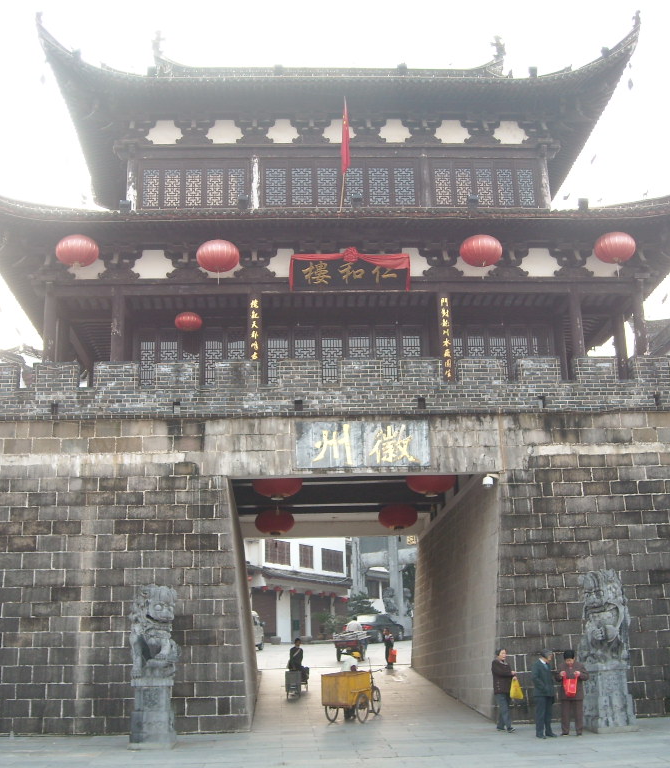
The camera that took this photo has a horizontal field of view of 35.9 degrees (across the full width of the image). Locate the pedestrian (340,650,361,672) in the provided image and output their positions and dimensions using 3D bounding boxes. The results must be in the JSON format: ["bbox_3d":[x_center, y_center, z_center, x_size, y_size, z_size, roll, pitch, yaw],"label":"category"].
[{"bbox_3d":[0.382,7.481,25.749,0.620,1.652,0.520,-4,-16,11],"label":"pedestrian"}]

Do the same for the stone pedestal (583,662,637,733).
[{"bbox_3d":[5.494,6.365,21.028,0.920,1.319,0.920,3,-16,-14],"label":"stone pedestal"}]

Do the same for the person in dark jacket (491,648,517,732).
[{"bbox_3d":[3.328,6.051,20.513,0.420,1.580,0.460,-8,-17,21],"label":"person in dark jacket"}]

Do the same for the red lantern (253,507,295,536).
[{"bbox_3d":[-2.007,4.647,34.749,1.330,0.880,1.330,0,-15,-4],"label":"red lantern"}]

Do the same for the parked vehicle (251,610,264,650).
[{"bbox_3d":[-4.402,12.260,51.369,1.620,1.880,3.800,-1,-13,-3],"label":"parked vehicle"}]

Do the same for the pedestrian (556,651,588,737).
[{"bbox_3d":[4.596,5.989,20.093,0.600,1.599,0.420,-1,-15,0],"label":"pedestrian"}]

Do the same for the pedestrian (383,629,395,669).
[{"bbox_3d":[1.944,9.495,37.168,0.330,1.400,0.400,5,-17,-22],"label":"pedestrian"}]

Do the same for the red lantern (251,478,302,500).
[{"bbox_3d":[-1.500,2.577,27.141,1.330,0.880,1.330,0,-15,-4],"label":"red lantern"}]

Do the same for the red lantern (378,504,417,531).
[{"bbox_3d":[2.091,4.459,34.575,1.310,0.880,1.310,-1,-16,-3],"label":"red lantern"}]

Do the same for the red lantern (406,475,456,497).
[{"bbox_3d":[2.559,2.515,27.411,1.330,0.880,1.330,0,-15,-4],"label":"red lantern"}]

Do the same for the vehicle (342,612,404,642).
[{"bbox_3d":[2.082,13.071,55.528,1.800,1.460,4.650,-6,-13,21],"label":"vehicle"}]

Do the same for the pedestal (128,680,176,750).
[{"bbox_3d":[-3.421,6.178,19.404,0.860,1.250,0.840,-1,-16,-3],"label":"pedestal"}]

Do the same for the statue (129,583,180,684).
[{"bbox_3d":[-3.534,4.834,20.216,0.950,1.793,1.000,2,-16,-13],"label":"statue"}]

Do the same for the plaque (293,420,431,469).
[{"bbox_3d":[0.682,1.485,25.359,3.300,1.200,0.120,-1,-16,-3],"label":"plaque"}]

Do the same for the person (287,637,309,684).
[{"bbox_3d":[-1.078,8.294,30.980,0.520,1.377,0.720,-10,-18,30],"label":"person"}]

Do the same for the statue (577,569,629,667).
[{"bbox_3d":[5.428,4.742,21.001,0.860,1.900,0.880,-3,-16,5],"label":"statue"}]

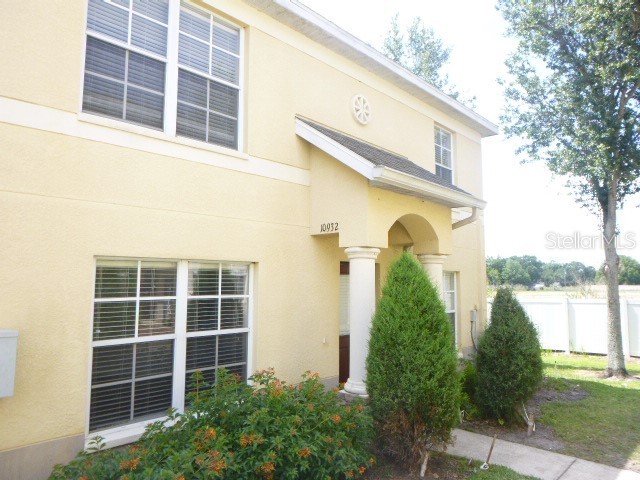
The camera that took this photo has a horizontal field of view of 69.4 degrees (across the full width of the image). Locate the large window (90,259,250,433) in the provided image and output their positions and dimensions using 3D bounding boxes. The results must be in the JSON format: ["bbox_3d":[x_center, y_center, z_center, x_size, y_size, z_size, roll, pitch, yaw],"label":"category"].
[{"bbox_3d":[-1.470,1.018,4.933,0.120,1.590,1.850,-4,-7,43],"label":"large window"}]

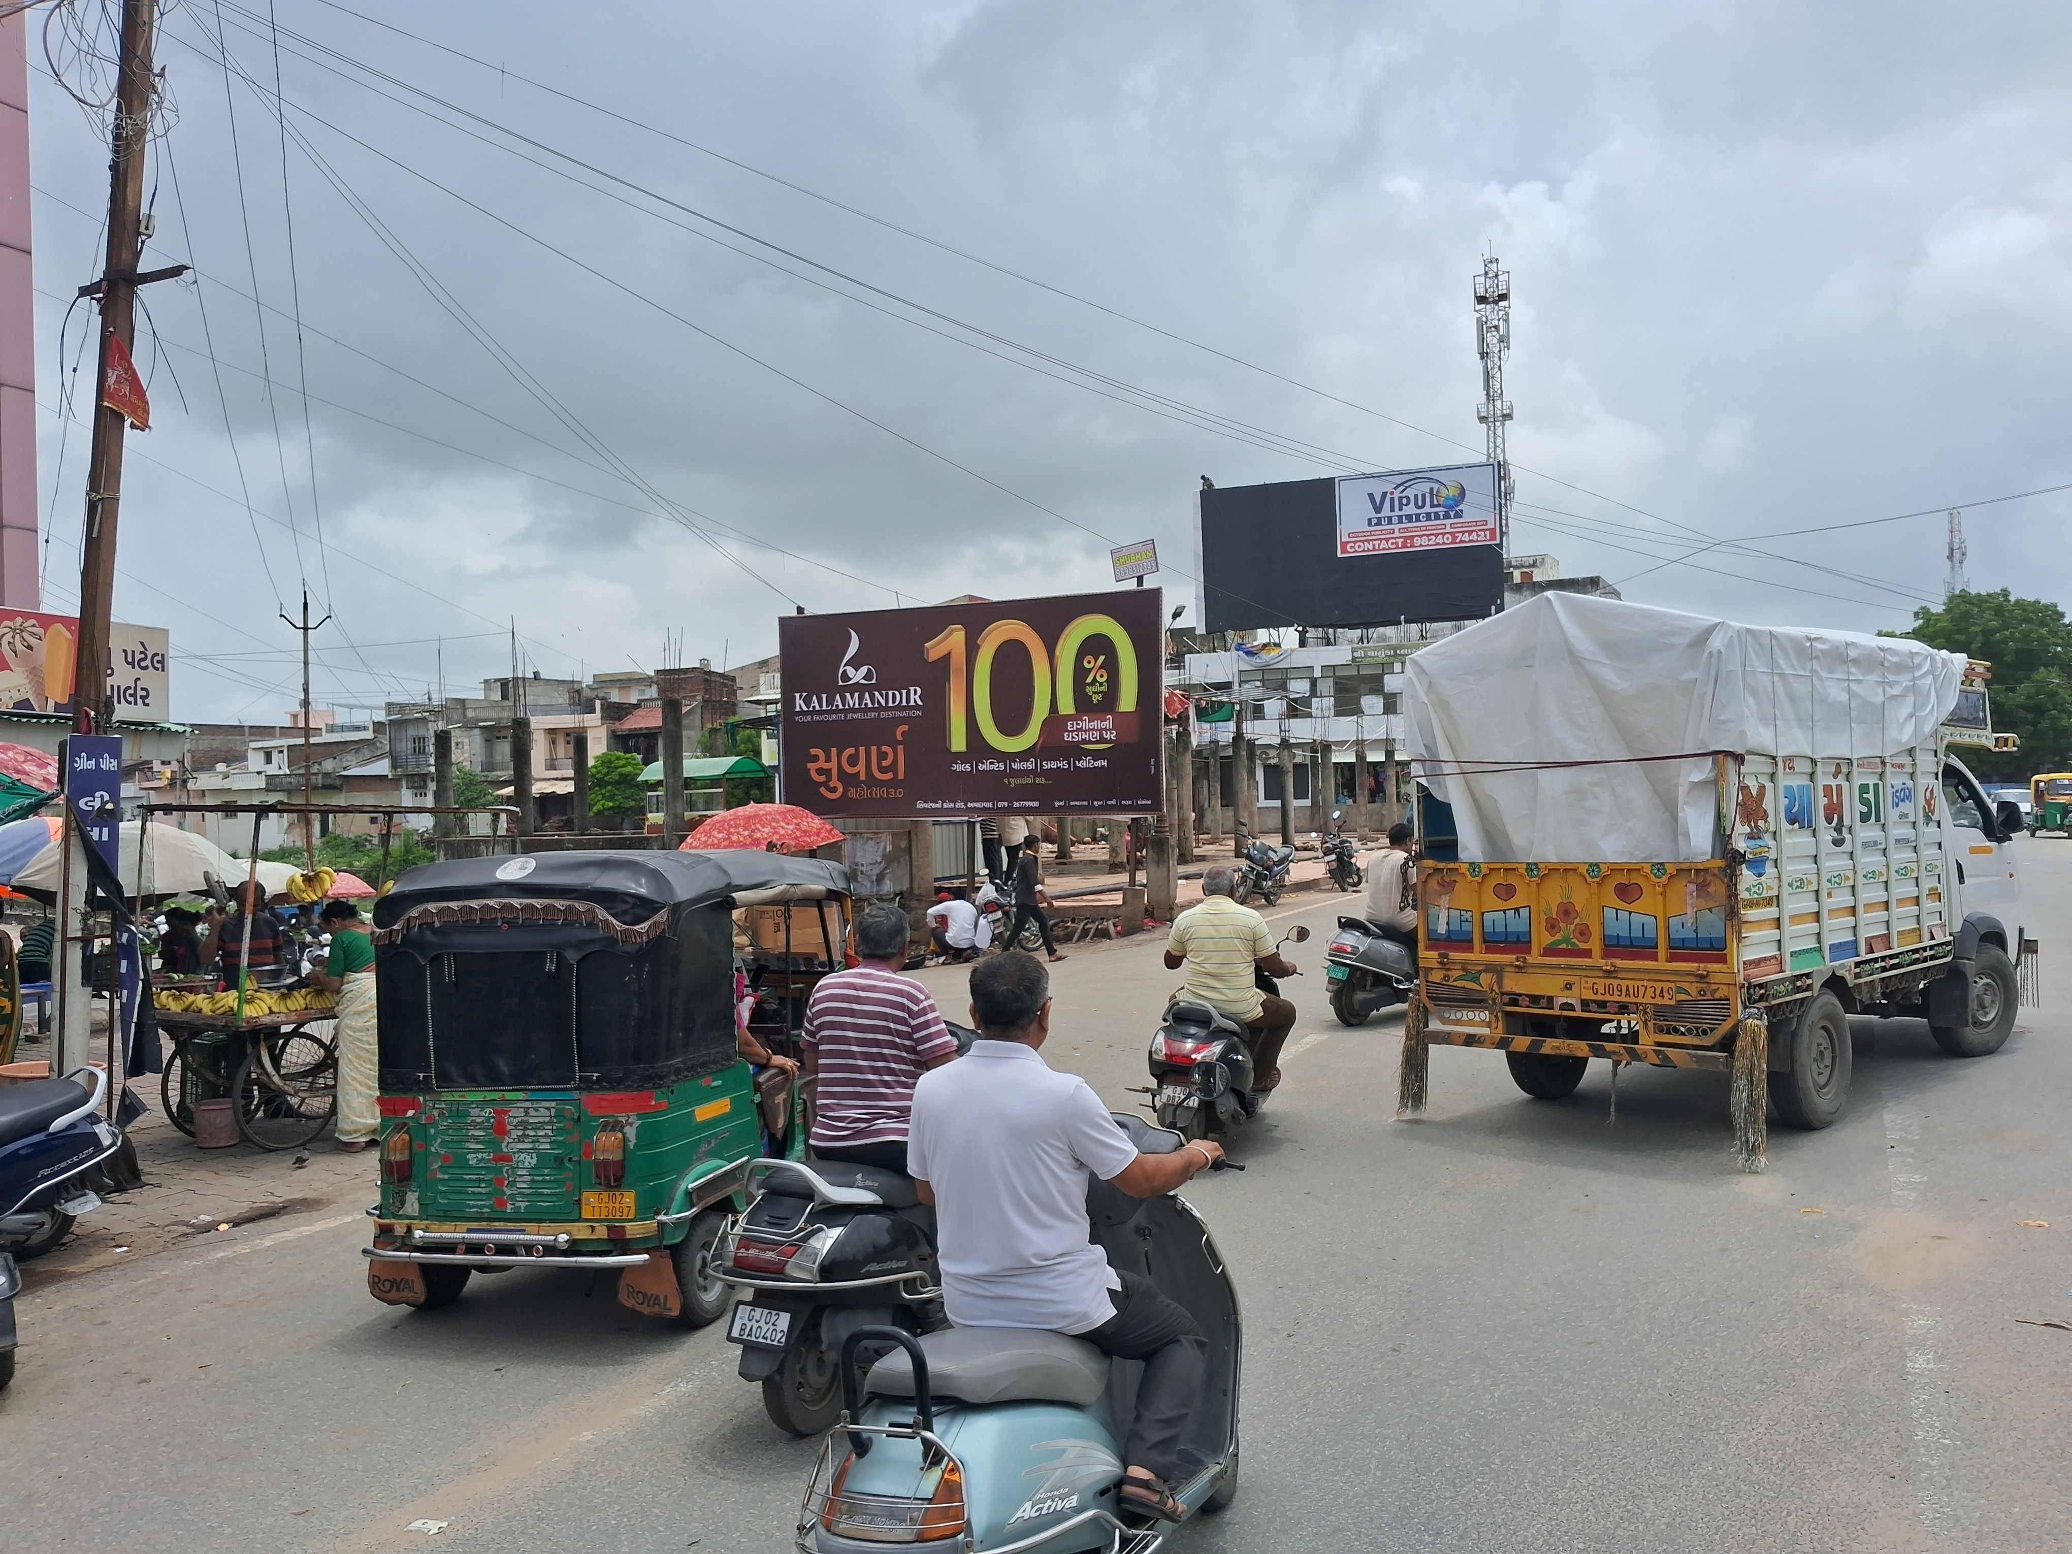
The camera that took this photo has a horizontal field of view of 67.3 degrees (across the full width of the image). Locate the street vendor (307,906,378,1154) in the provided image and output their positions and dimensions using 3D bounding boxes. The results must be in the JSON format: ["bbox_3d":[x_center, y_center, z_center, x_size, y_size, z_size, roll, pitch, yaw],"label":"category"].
[{"bbox_3d":[-3.920,1.427,8.900,0.420,1.460,0.460,-2,-1,25],"label":"street vendor"}]

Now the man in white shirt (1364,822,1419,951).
[{"bbox_3d":[2.933,0.972,12.450,0.550,1.270,0.750,-2,-1,40],"label":"man in white shirt"}]

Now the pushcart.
[{"bbox_3d":[-4.390,1.747,9.460,0.970,0.830,1.650,-2,-1,28],"label":"pushcart"}]

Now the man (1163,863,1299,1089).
[{"bbox_3d":[1.047,1.063,8.350,0.600,1.200,0.700,-2,-1,26],"label":"man"}]

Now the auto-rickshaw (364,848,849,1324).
[{"bbox_3d":[-1.592,1.136,6.553,1.280,1.700,2.650,-2,-1,11],"label":"auto-rickshaw"}]

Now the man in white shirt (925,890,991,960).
[{"bbox_3d":[-0.923,1.739,18.300,0.620,0.840,0.500,-2,-1,35],"label":"man in white shirt"}]

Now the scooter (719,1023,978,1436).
[{"bbox_3d":[-0.497,1.380,5.104,0.690,1.120,1.800,-2,-1,21],"label":"scooter"}]

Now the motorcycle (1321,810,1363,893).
[{"bbox_3d":[5.450,1.378,27.900,0.770,1.200,2.000,-2,-1,26],"label":"motorcycle"}]

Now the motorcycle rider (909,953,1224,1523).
[{"bbox_3d":[0.050,1.008,3.570,0.580,1.260,0.750,-3,-1,39],"label":"motorcycle rider"}]

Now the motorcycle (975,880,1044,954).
[{"bbox_3d":[-0.330,1.805,20.300,0.750,1.120,1.980,-2,-1,24],"label":"motorcycle"}]

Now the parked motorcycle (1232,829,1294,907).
[{"bbox_3d":[3.750,1.546,25.400,0.750,1.150,2.000,-2,-1,35],"label":"parked motorcycle"}]

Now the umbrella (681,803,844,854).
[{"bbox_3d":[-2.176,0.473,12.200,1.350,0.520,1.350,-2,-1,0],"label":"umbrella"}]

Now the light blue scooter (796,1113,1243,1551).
[{"bbox_3d":[0.098,1.356,3.399,0.690,1.100,1.790,-2,-1,25],"label":"light blue scooter"}]

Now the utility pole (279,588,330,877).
[{"bbox_3d":[-16.166,-0.712,34.500,1.100,7.000,0.200,-2,-1,0],"label":"utility pole"}]

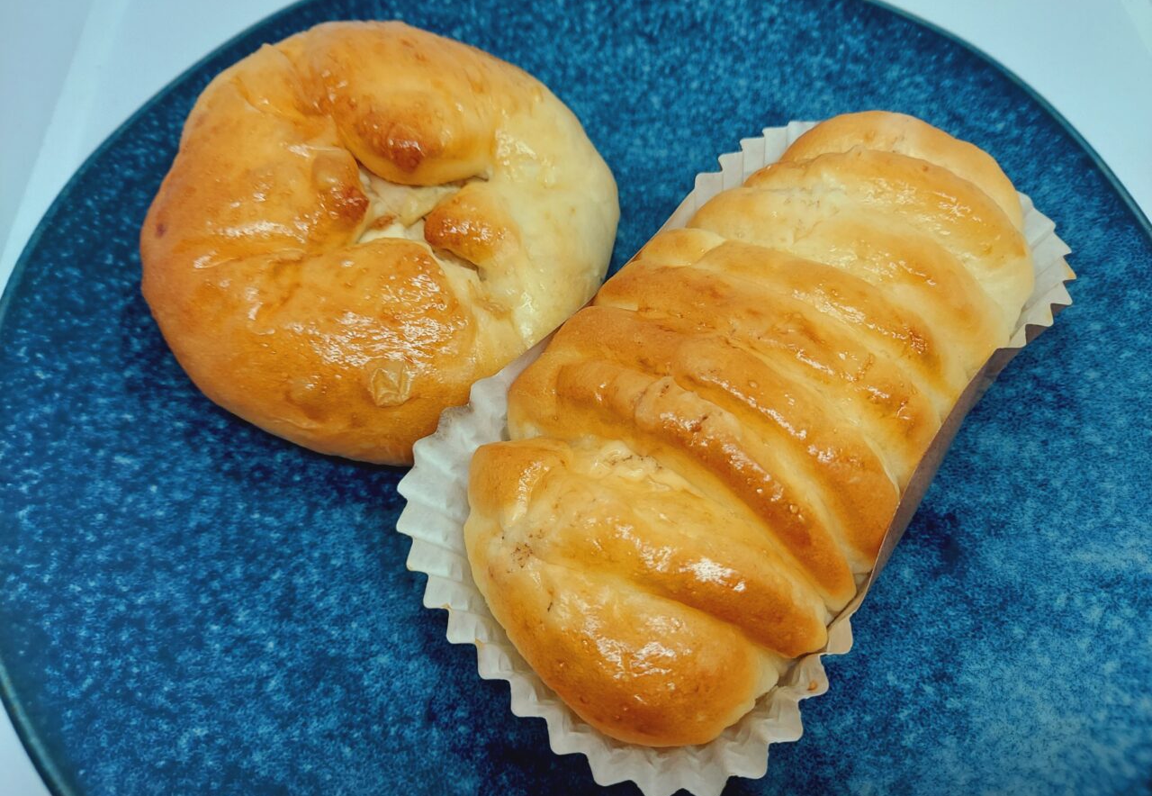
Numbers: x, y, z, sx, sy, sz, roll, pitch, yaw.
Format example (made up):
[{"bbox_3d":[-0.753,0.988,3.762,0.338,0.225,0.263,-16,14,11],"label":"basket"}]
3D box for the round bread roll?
[{"bbox_3d":[-0.045,-0.043,0.199,0.112,0.046,0.120,0,62,0],"label":"round bread roll"}]

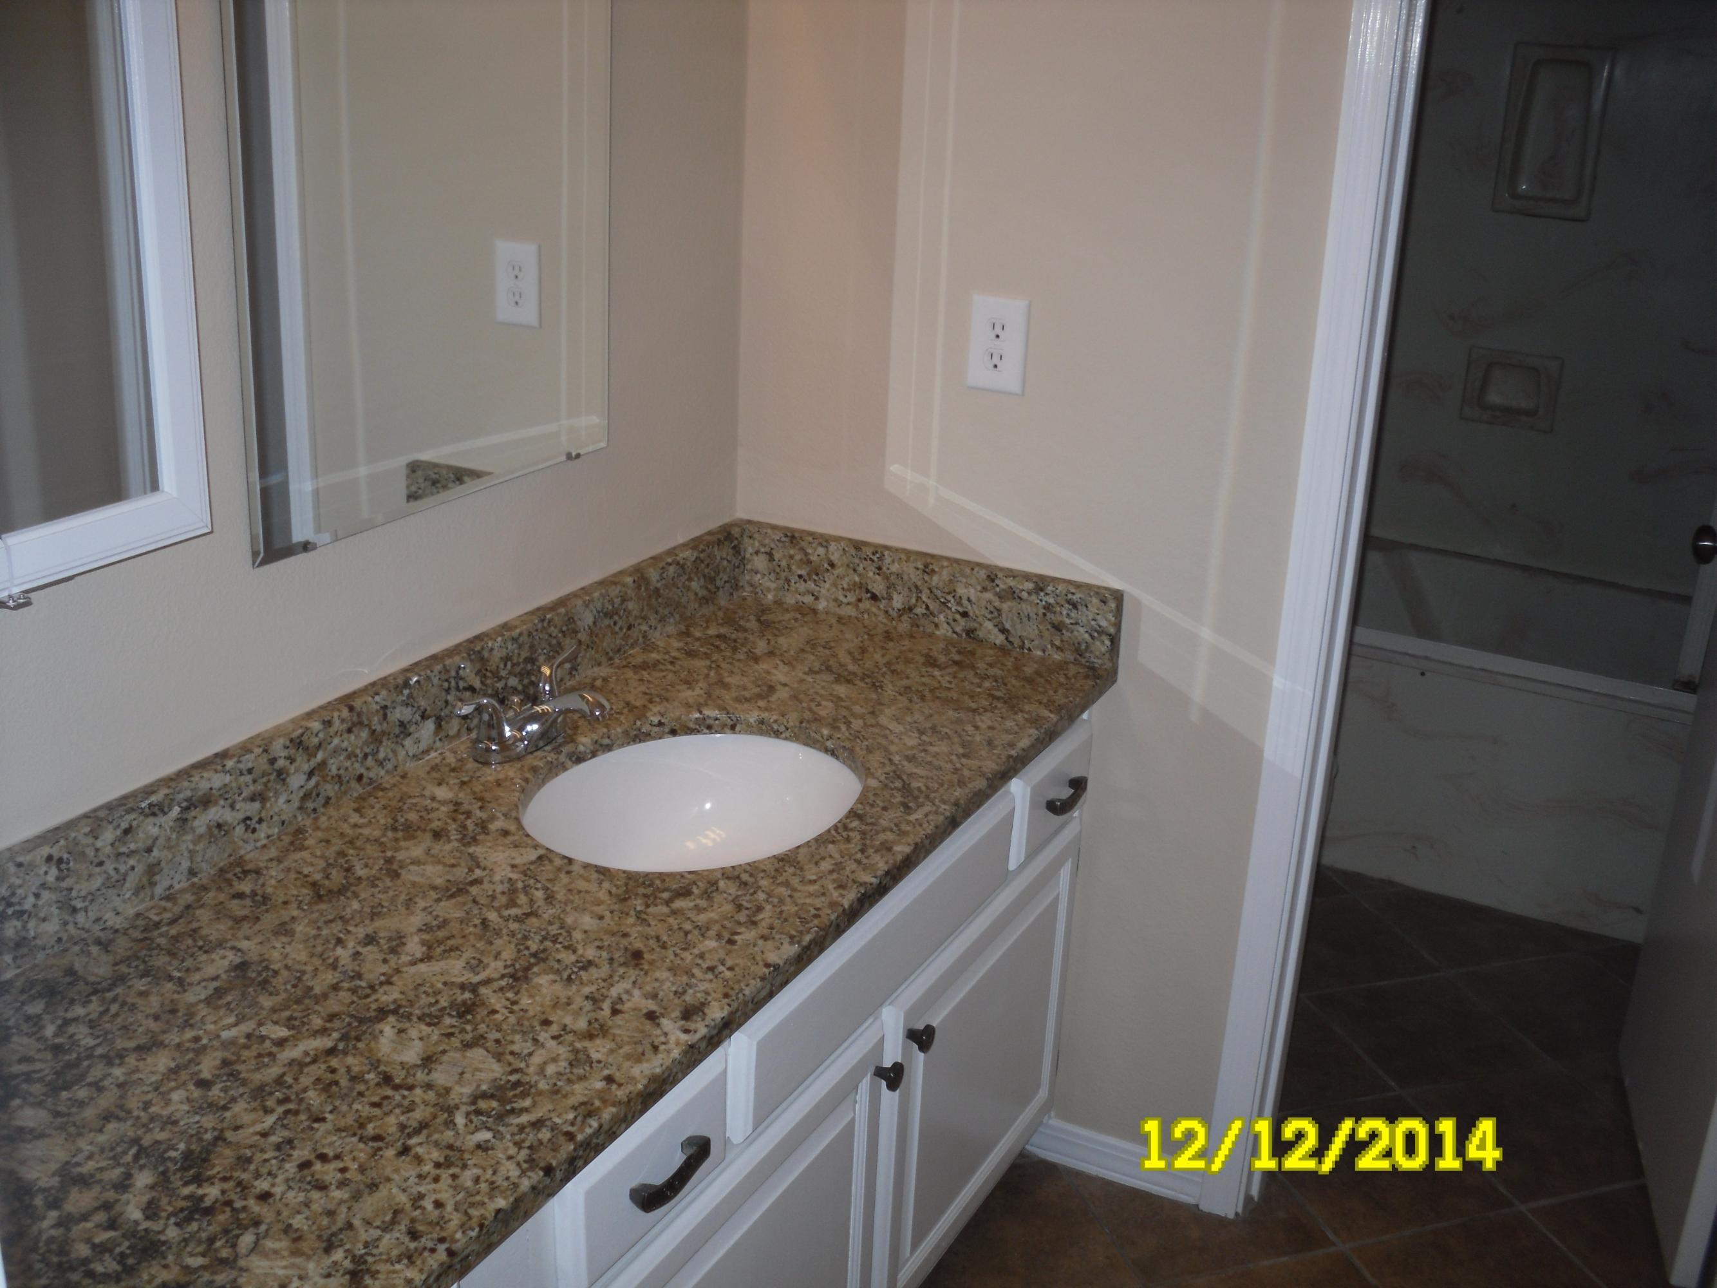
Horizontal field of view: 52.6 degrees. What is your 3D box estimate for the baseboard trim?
[{"bbox_3d":[0.368,0.739,2.486,0.262,0.064,0.015,12,22,25],"label":"baseboard trim"}]

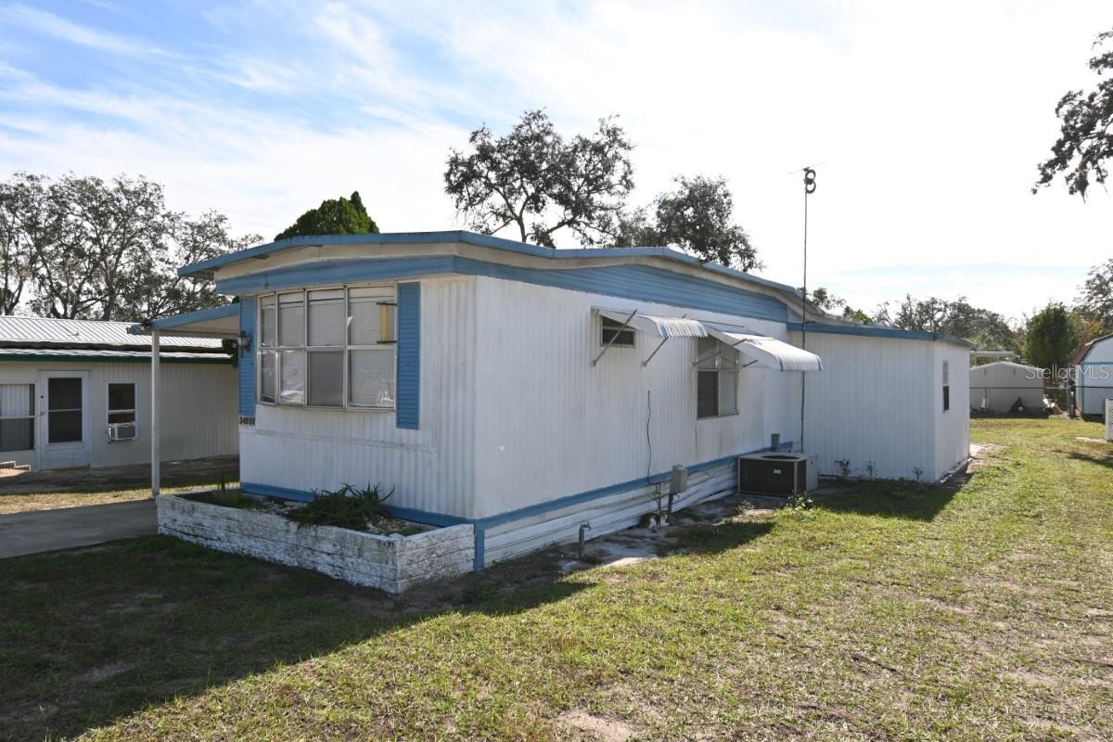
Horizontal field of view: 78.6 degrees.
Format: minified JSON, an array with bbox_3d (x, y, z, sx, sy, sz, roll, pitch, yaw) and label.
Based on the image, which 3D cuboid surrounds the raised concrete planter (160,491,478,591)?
[{"bbox_3d":[-2.455,1.516,6.525,3.500,0.430,0.850,0,0,35],"label":"raised concrete planter"}]

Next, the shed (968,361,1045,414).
[{"bbox_3d":[16.578,0.675,26.379,3.100,2.000,3.000,0,0,9],"label":"shed"}]

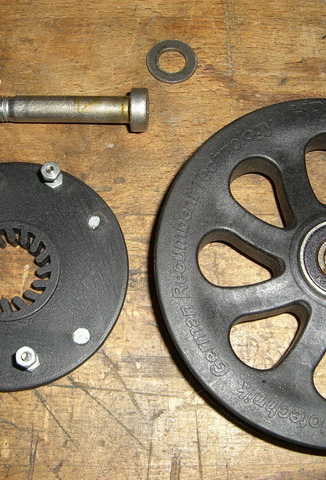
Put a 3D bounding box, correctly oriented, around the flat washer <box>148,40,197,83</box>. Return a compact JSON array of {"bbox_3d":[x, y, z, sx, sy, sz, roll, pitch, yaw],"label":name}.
[{"bbox_3d":[0.003,-0.056,0.220,0.016,0.002,0.016,0,73,-1],"label":"flat washer"}]

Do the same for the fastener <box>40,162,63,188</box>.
[{"bbox_3d":[-0.032,-0.019,0.201,0.005,0.006,0.005,0,73,-1],"label":"fastener"}]

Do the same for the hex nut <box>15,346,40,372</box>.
[{"bbox_3d":[-0.036,0.031,0.186,0.005,0.006,0.005,0,73,-1],"label":"hex nut"}]

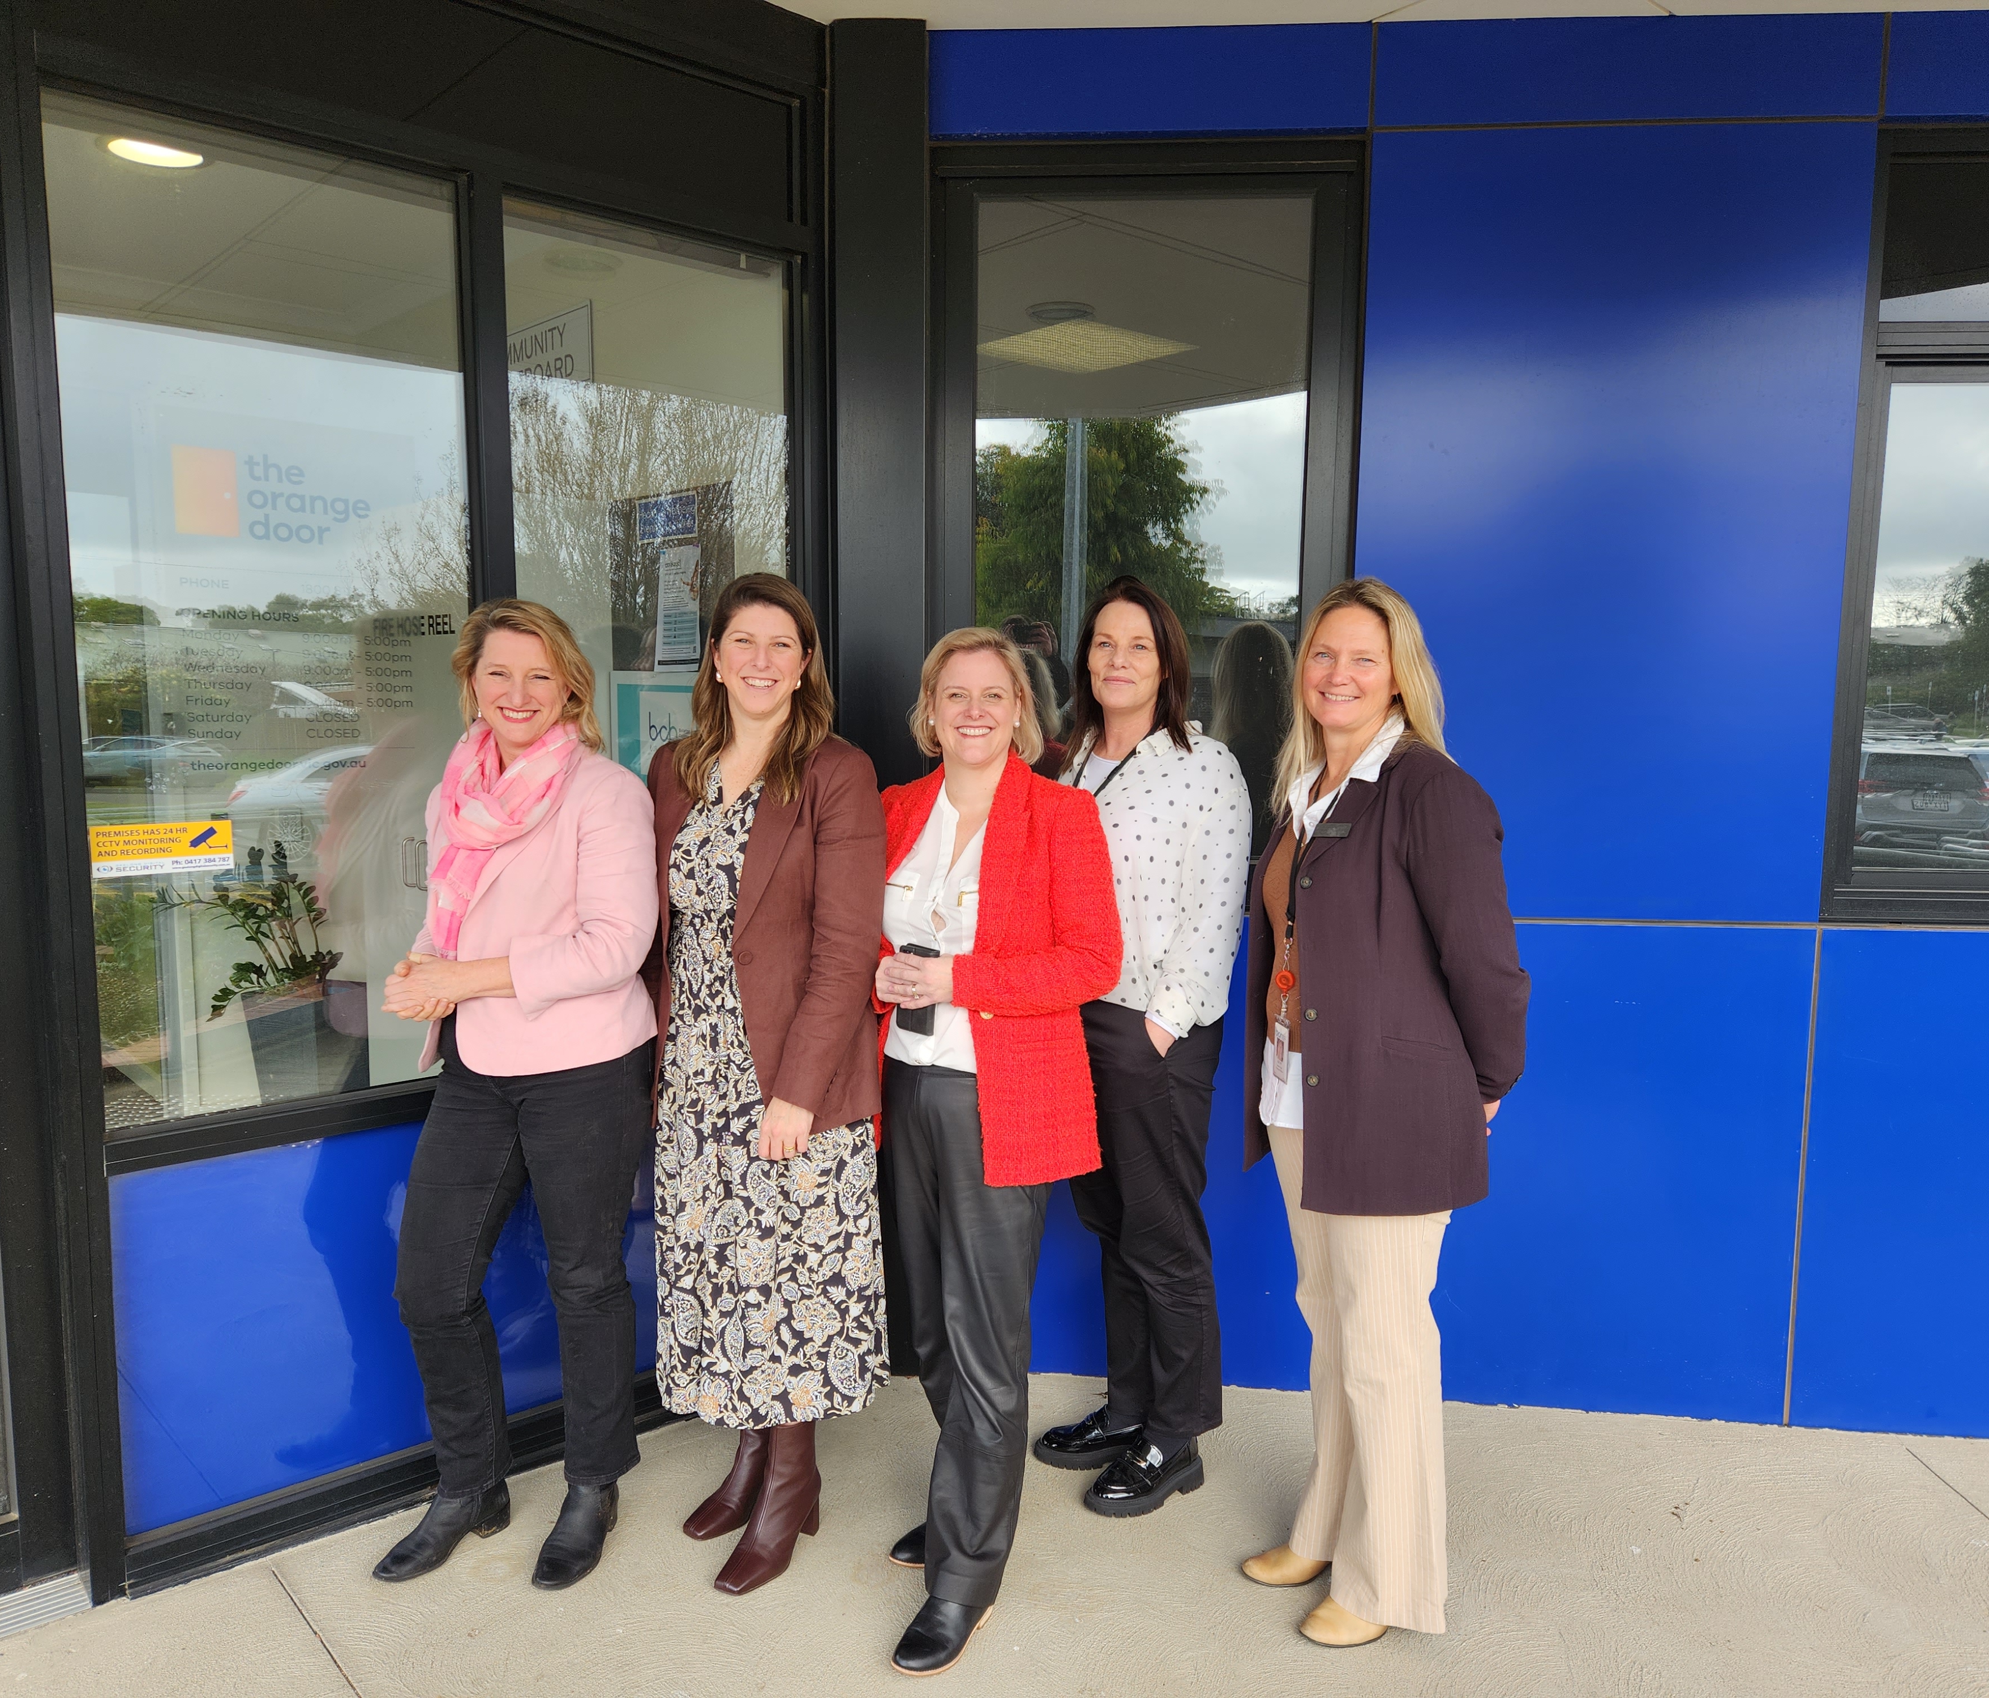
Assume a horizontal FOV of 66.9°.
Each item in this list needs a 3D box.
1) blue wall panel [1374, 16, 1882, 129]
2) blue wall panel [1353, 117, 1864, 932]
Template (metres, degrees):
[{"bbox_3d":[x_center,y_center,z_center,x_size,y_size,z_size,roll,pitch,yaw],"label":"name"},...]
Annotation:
[{"bbox_3d":[1.190,-1.470,2.851,0.931,0.193,0.030,1,7,5],"label":"blue wall panel"},{"bbox_3d":[1.185,-0.613,2.955,0.944,1.535,0.030,1,7,3],"label":"blue wall panel"}]

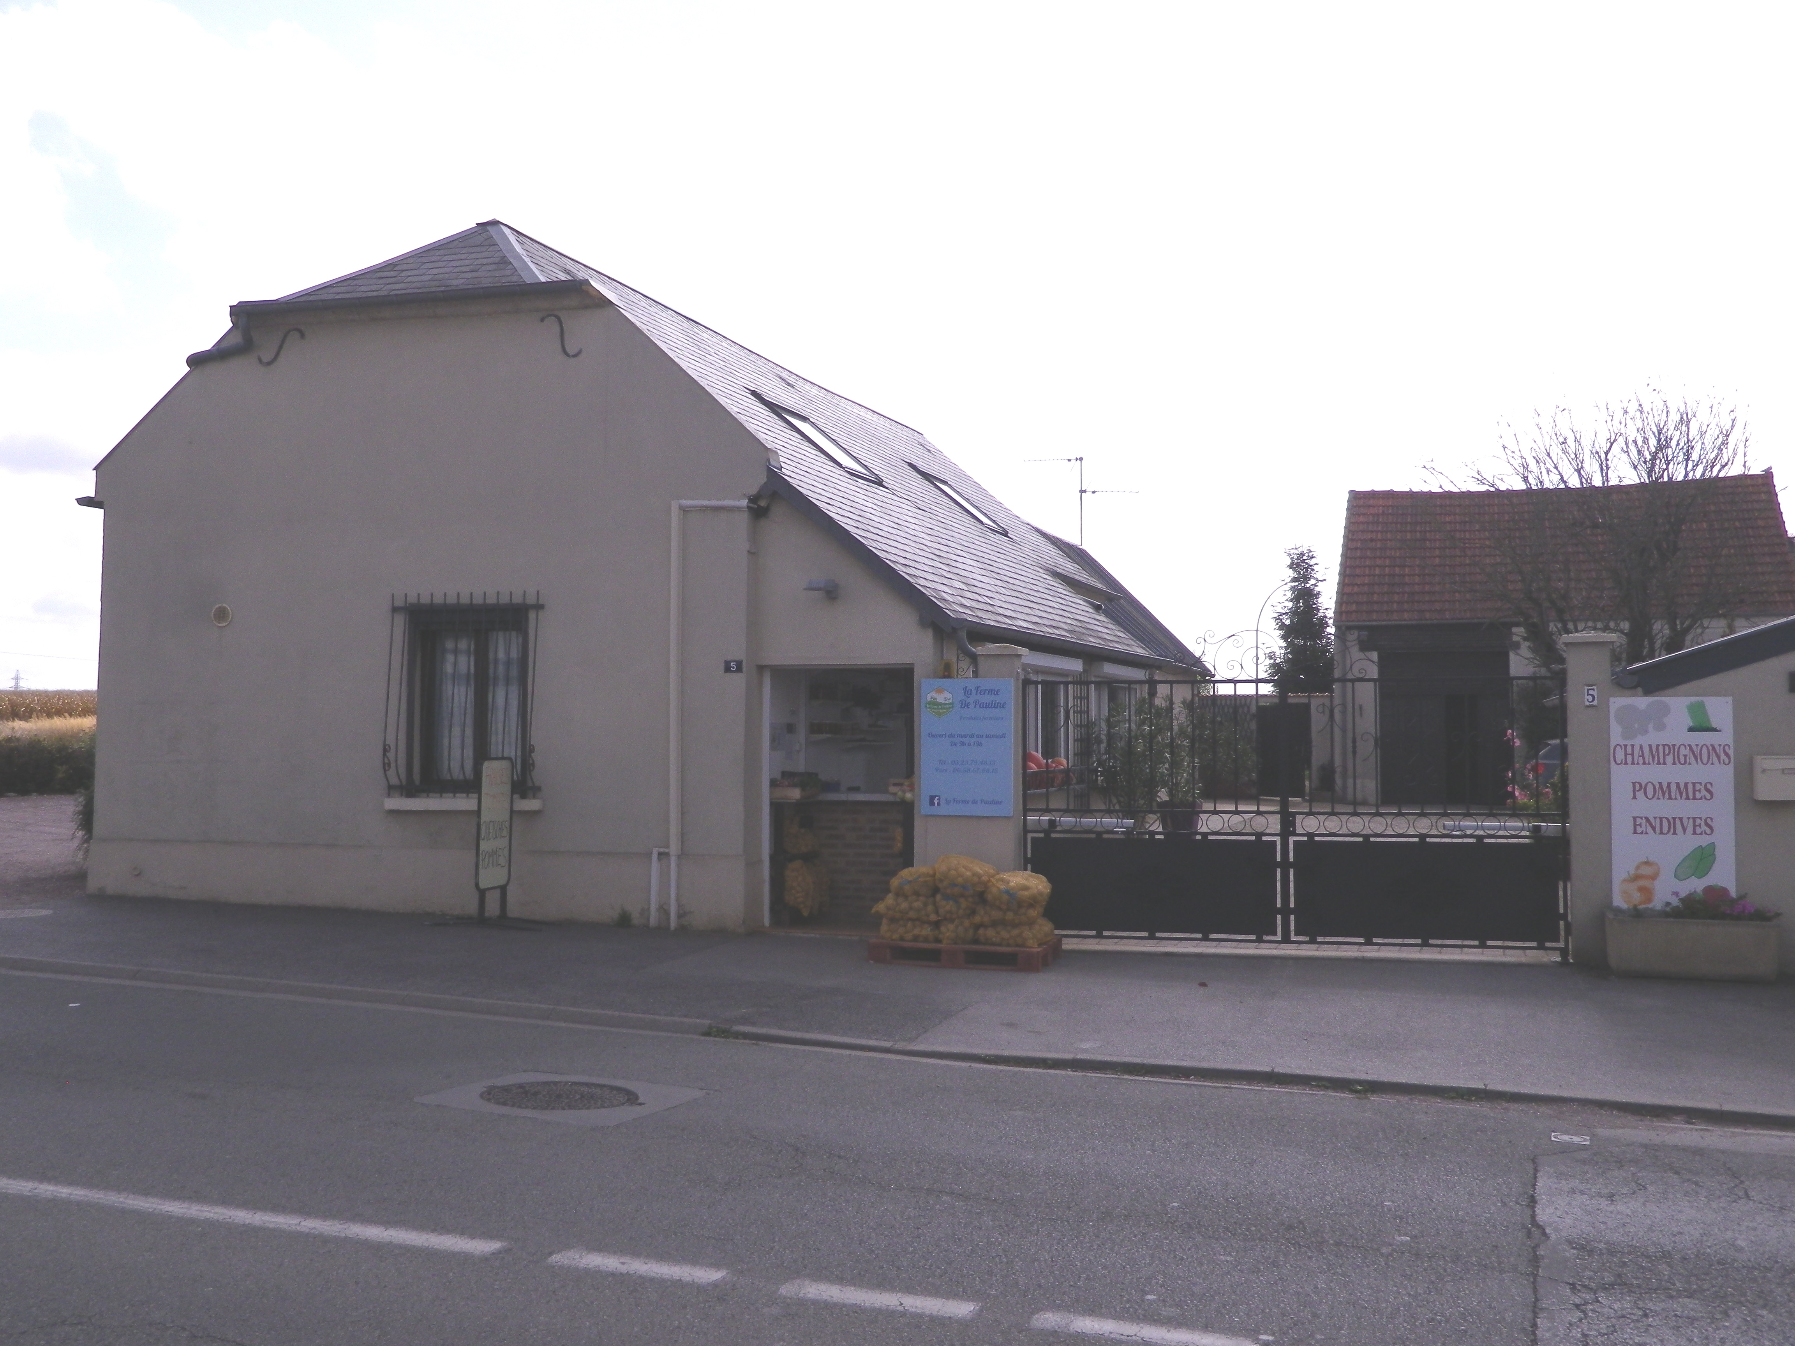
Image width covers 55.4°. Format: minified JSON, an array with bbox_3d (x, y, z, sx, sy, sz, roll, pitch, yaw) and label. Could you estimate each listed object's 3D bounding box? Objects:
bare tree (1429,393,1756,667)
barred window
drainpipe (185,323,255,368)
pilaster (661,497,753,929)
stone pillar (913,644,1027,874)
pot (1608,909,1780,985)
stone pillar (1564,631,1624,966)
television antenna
[{"bbox_3d":[9.949,-0.853,24.500,4.100,5.900,4.000,-1,-2,16],"label":"bare tree"},{"bbox_3d":[-3.527,0.177,13.905,1.300,1.620,0.270,-1,-2,16],"label":"barred window"},{"bbox_3d":[-5.781,-2.786,14.590,0.570,0.340,0.220,-1,-2,16],"label":"drainpipe"},{"bbox_3d":[-1.497,0.321,13.795,0.710,3.441,0.260,0,-3,13],"label":"pilaster"},{"bbox_3d":[0.540,0.915,12.911,0.800,2.250,0.380,-1,-2,16],"label":"stone pillar"},{"bbox_3d":[5.234,1.799,11.254,1.000,0.400,0.400,-1,-2,16],"label":"pot"},{"bbox_3d":[4.805,0.874,11.846,0.360,2.290,0.360,-1,-2,16],"label":"stone pillar"},{"bbox_3d":[2.866,-2.702,26.800,1.720,1.420,0.500,-1,-2,16],"label":"television antenna"}]

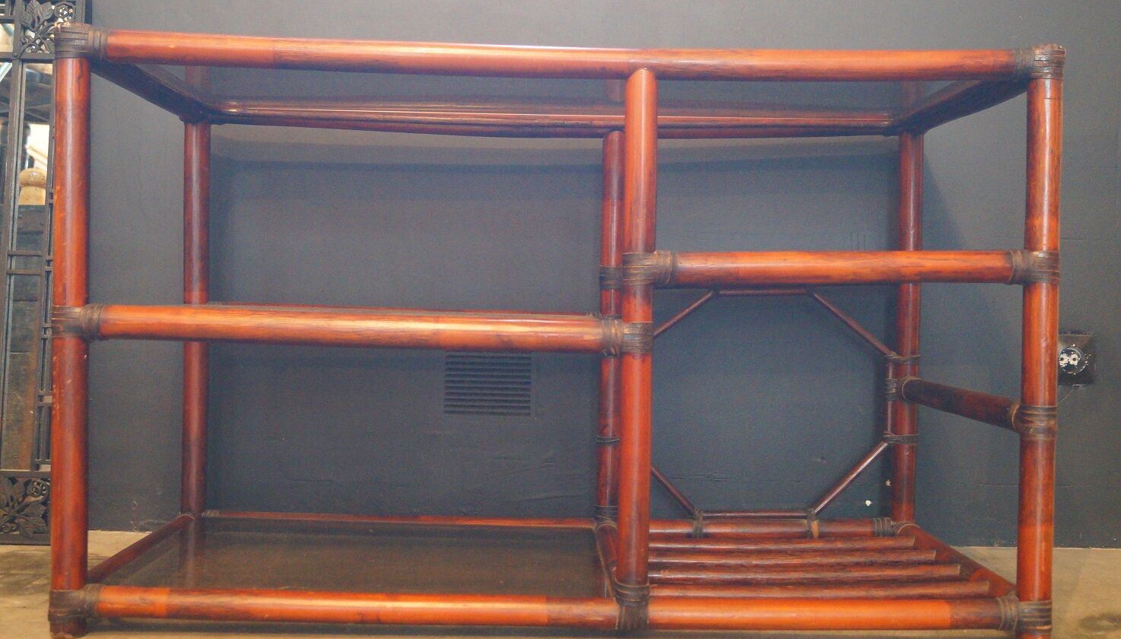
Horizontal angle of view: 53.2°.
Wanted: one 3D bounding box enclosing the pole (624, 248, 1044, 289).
[{"bbox_3d":[0.316,-0.058,1.266,0.448,0.037,0.036,1,1,-1],"label":"pole"}]

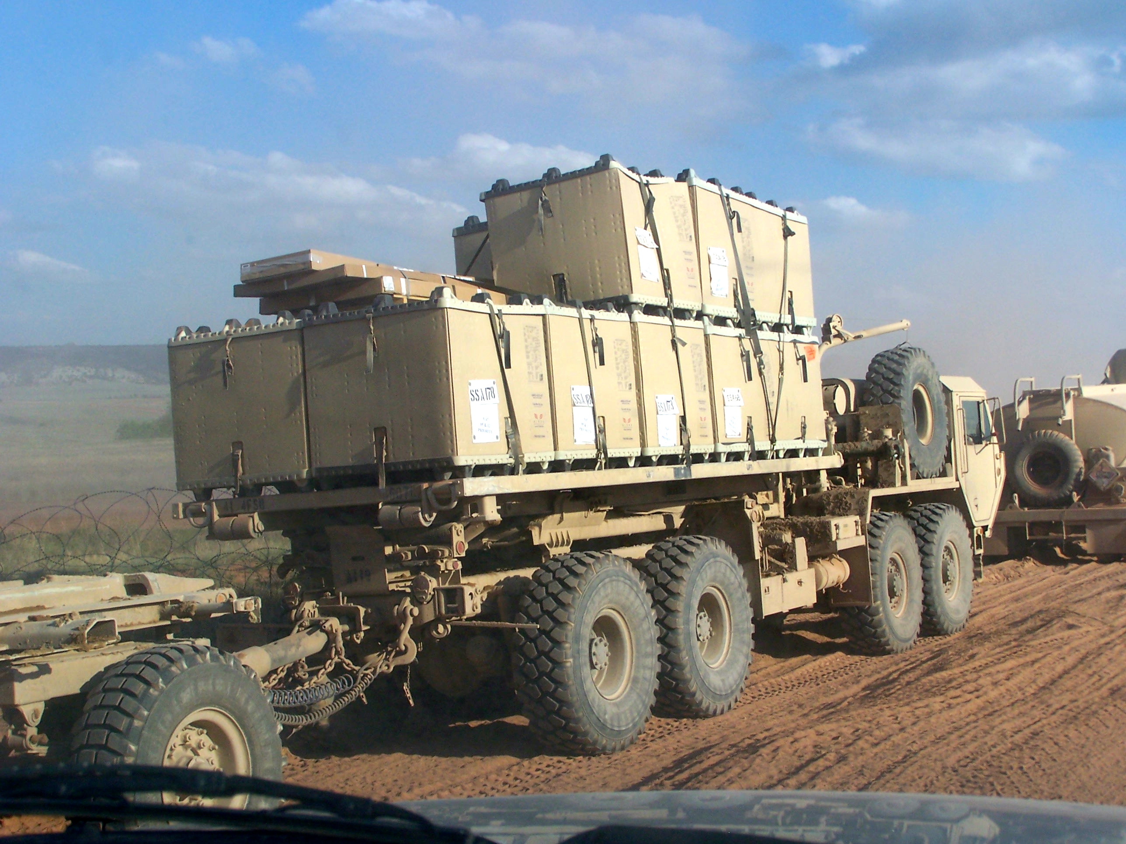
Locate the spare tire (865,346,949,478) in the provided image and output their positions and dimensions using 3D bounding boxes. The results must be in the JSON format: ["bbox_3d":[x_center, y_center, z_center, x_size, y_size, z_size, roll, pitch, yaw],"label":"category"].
[{"bbox_3d":[3.247,-0.059,18.133,0.440,1.310,1.310,-7,-3,30],"label":"spare tire"}]

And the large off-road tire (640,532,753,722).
[{"bbox_3d":[0.924,1.451,13.532,0.440,1.300,1.310,-3,-1,28],"label":"large off-road tire"}]

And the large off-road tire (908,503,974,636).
[{"bbox_3d":[3.562,1.430,18.399,0.440,1.300,1.310,-3,-1,28],"label":"large off-road tire"}]

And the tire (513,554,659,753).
[{"bbox_3d":[0.170,1.471,12.141,0.440,1.300,1.310,-3,-1,28],"label":"tire"}]

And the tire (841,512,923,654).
[{"bbox_3d":[2.808,1.447,17.008,0.440,1.300,1.310,-3,-1,28],"label":"tire"}]

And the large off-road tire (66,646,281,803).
[{"bbox_3d":[-1.678,1.542,8.325,0.420,1.150,1.160,-4,-2,29],"label":"large off-road tire"}]

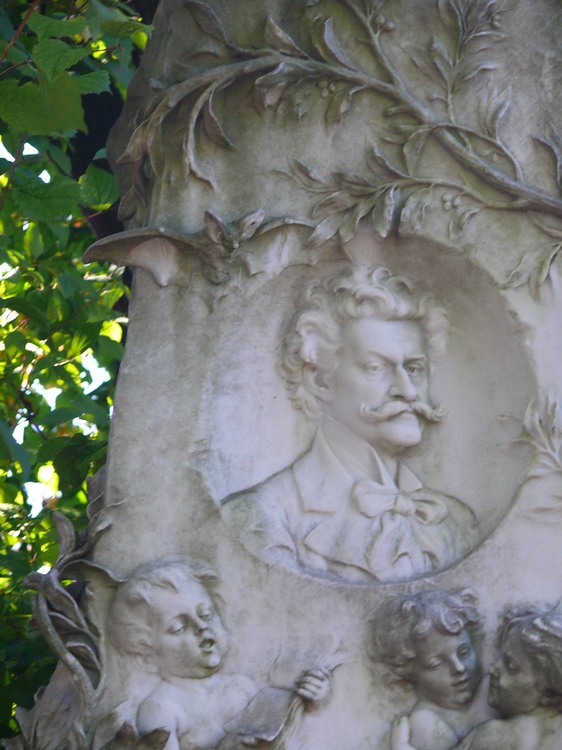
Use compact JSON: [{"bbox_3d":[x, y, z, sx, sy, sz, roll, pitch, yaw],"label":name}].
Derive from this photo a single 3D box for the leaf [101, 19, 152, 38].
[{"bbox_3d":[-0.245,-0.545,7.700,0.079,0.025,0.040,0,-10,0],"label":"leaf"}]

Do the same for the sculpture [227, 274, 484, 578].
[{"bbox_3d":[0.106,0.075,7.600,0.382,0.477,0.140,2,-10,-10],"label":"sculpture"}]

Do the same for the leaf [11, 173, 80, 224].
[{"bbox_3d":[-0.379,-0.285,7.900,0.110,0.070,0.050,0,-10,0],"label":"leaf"}]

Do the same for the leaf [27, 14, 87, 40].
[{"bbox_3d":[-0.353,-0.547,7.700,0.094,0.033,0.050,0,-10,0],"label":"leaf"}]

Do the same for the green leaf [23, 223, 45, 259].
[{"bbox_3d":[-0.405,-0.220,8.000,0.036,0.054,0.030,0,-10,0],"label":"green leaf"}]

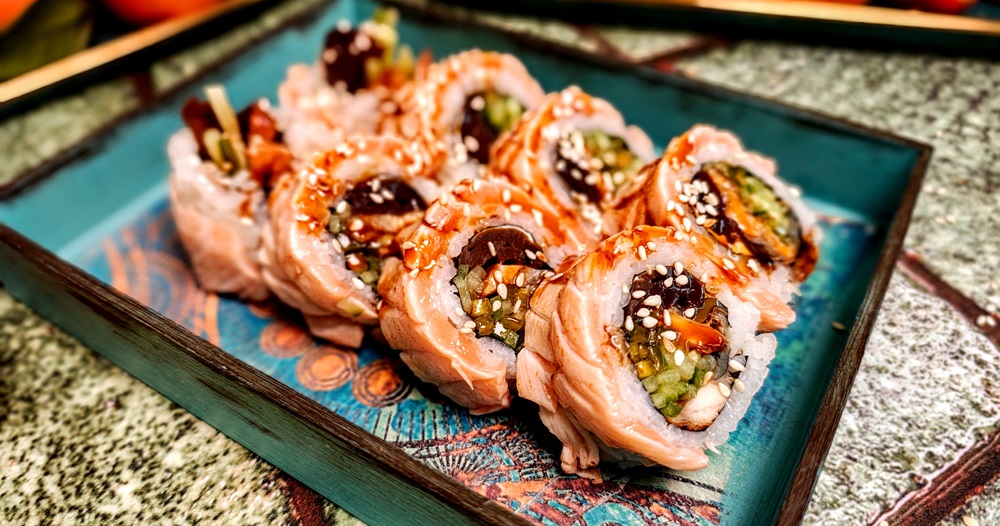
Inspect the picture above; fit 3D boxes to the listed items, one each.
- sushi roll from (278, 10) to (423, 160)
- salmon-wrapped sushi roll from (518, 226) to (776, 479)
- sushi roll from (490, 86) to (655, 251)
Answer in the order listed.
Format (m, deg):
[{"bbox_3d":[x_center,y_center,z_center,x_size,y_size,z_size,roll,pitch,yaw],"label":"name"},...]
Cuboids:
[{"bbox_3d":[-0.047,-0.058,0.249,0.046,0.043,0.046,0,45,0],"label":"sushi roll"},{"bbox_3d":[0.032,0.021,0.161,0.049,0.028,0.049,41,58,-4],"label":"salmon-wrapped sushi roll"},{"bbox_3d":[0.020,-0.024,0.209,0.045,0.025,0.045,47,56,-13],"label":"sushi roll"}]

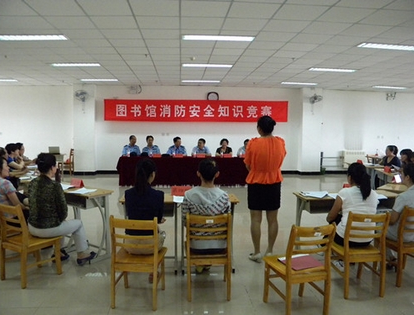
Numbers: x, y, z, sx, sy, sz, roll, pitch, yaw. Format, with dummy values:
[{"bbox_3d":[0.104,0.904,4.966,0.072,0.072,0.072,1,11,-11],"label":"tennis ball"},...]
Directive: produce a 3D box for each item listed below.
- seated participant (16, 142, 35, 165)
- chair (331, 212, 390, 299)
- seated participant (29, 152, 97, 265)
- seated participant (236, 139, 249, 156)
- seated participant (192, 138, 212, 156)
[{"bbox_3d":[-3.510,0.331,6.713,0.714,1.244,0.510,0,4,-6],"label":"seated participant"},{"bbox_3d":[1.370,0.843,3.161,0.390,0.790,0.450,0,4,-4],"label":"chair"},{"bbox_3d":[-1.562,0.570,3.561,0.470,1.240,0.790,4,6,39],"label":"seated participant"},{"bbox_3d":[1.159,0.102,9.846,0.500,1.240,0.720,0,4,-4],"label":"seated participant"},{"bbox_3d":[-0.146,0.125,9.453,0.530,1.265,0.714,0,4,-4],"label":"seated participant"}]

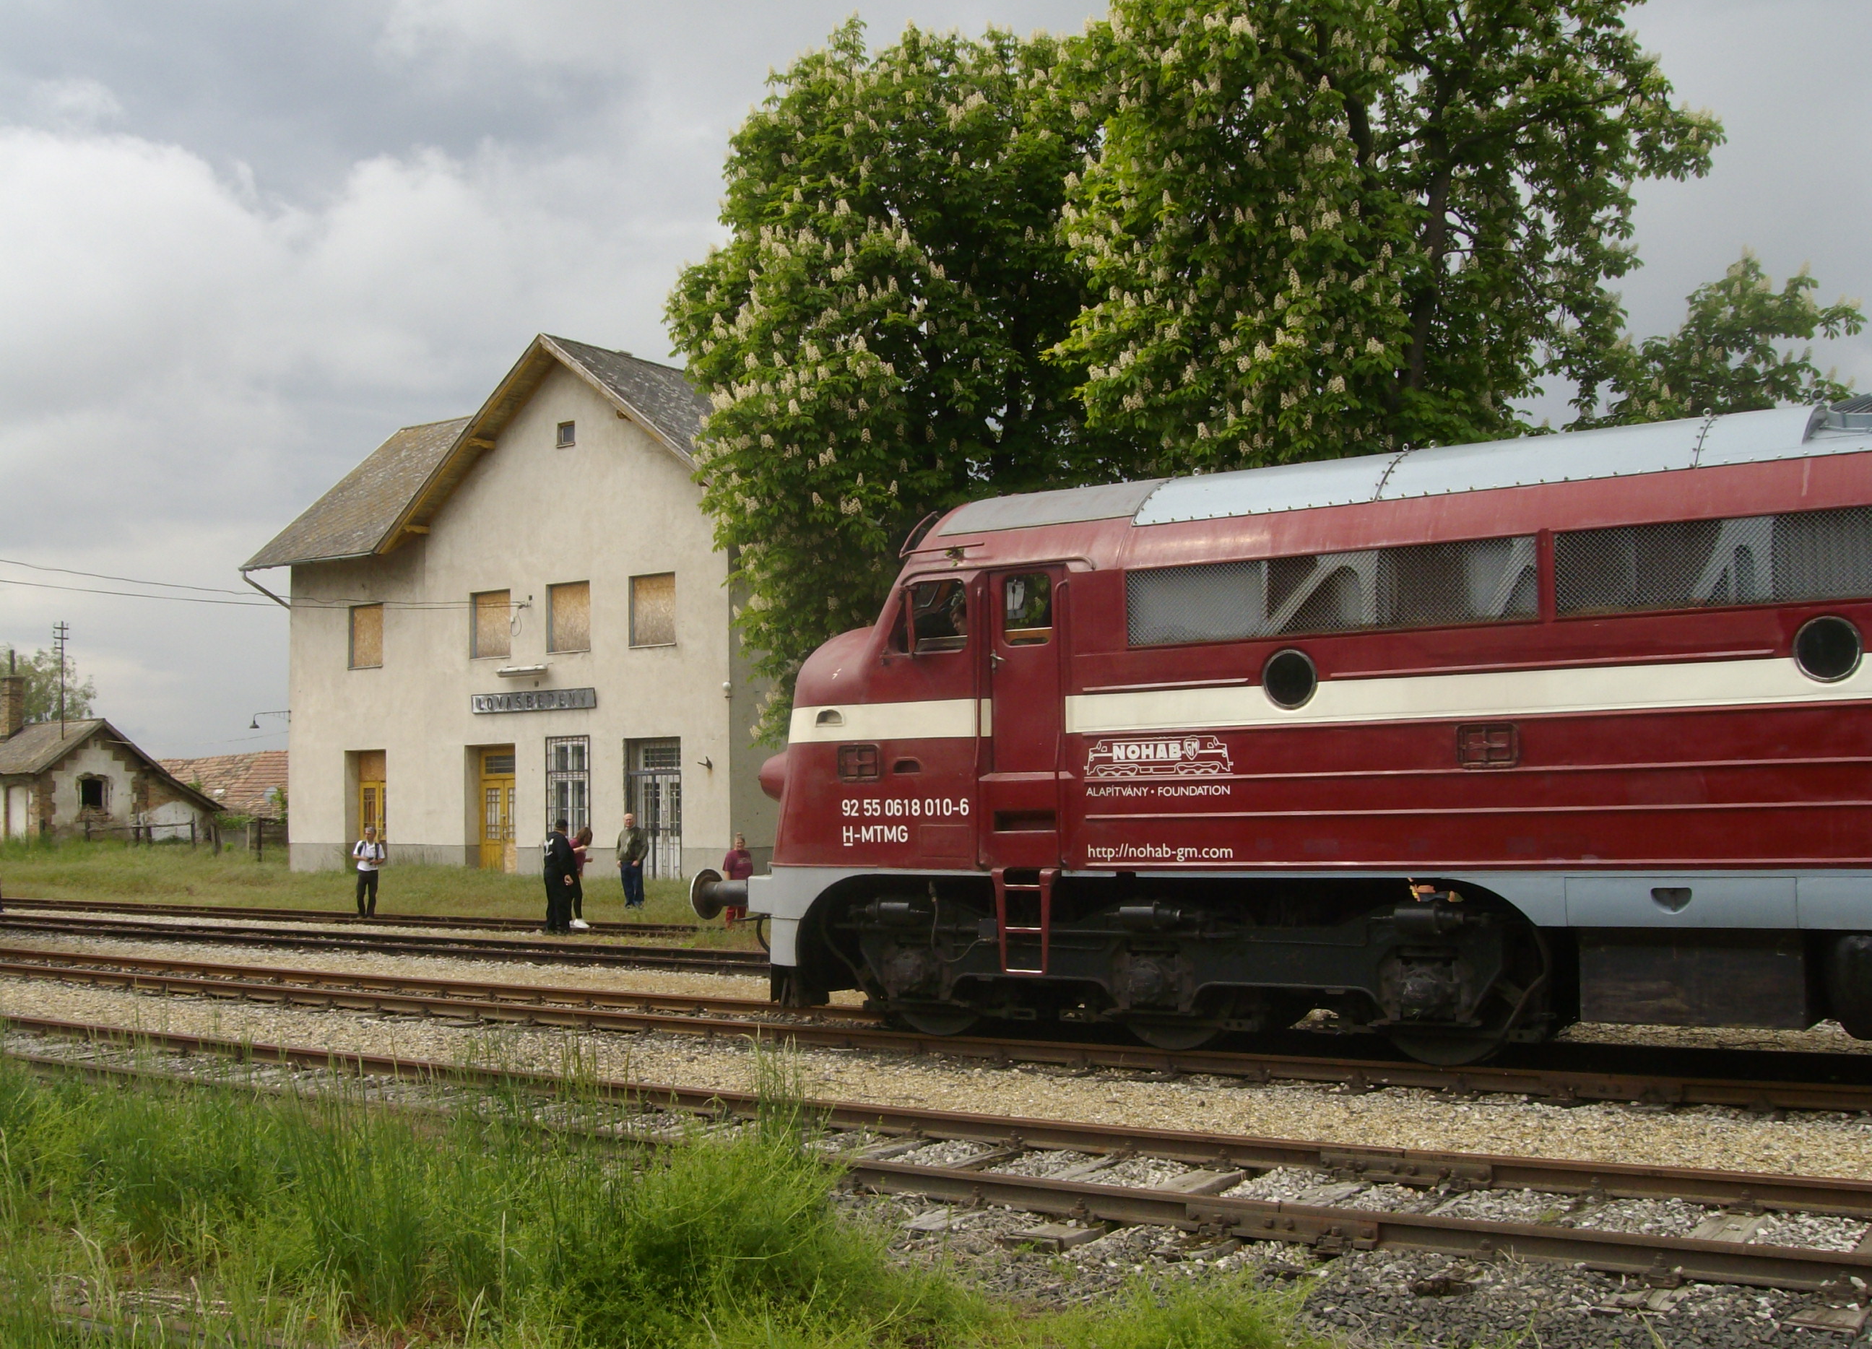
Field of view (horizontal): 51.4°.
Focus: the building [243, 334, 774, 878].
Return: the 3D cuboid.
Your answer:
[{"bbox_3d":[-7.792,-1.121,47.656,15.500,11.880,10.270,-3,-5,32],"label":"building"}]

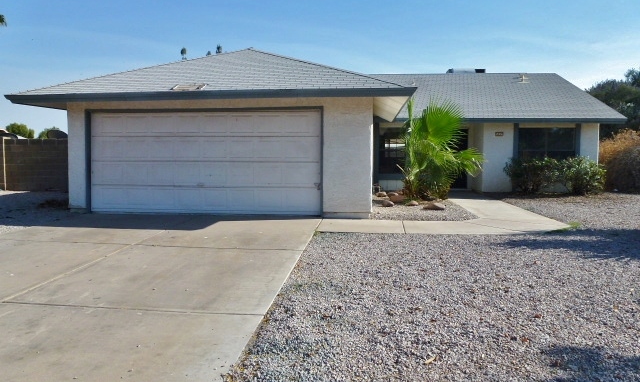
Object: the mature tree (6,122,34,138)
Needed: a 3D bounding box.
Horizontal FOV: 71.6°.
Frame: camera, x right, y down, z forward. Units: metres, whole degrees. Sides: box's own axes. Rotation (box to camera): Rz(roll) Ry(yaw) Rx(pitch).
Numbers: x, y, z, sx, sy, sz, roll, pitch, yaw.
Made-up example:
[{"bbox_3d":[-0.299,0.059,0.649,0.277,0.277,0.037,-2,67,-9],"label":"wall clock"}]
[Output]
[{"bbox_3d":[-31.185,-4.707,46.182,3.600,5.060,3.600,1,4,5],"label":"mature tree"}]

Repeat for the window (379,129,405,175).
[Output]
[{"bbox_3d":[2.490,-1.333,14.953,1.007,1.547,0.120,1,4,5],"label":"window"}]

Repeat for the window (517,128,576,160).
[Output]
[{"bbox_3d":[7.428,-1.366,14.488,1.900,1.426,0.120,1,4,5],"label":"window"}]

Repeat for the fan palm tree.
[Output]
[{"bbox_3d":[3.710,-1.316,13.472,2.500,3.050,2.350,1,4,5],"label":"fan palm tree"}]

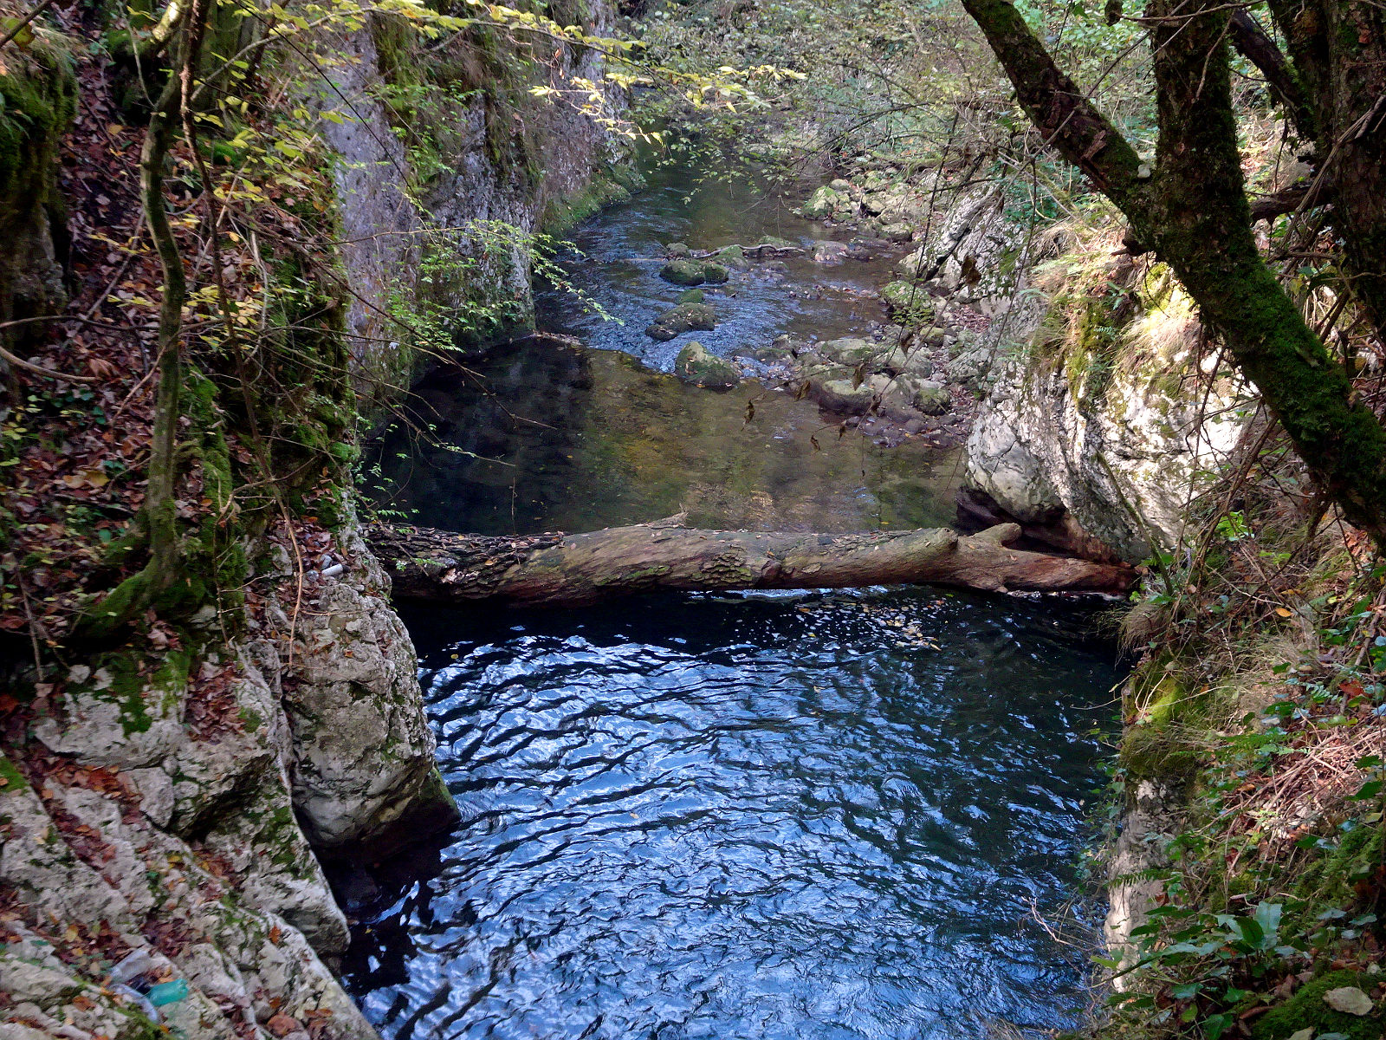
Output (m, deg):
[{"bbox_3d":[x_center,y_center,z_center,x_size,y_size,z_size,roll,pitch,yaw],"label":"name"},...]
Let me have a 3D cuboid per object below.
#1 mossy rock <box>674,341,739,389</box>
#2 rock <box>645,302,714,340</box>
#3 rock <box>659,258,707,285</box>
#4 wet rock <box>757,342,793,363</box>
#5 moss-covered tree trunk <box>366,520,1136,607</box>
[{"bbox_3d":[0.120,-1.287,13.585,0.520,0.340,0.480,0,23,0],"label":"mossy rock"},{"bbox_3d":[-0.089,-1.727,14.361,0.600,0.260,0.500,0,23,0],"label":"rock"},{"bbox_3d":[-0.099,-2.384,15.893,0.470,0.200,0.400,0,23,0],"label":"rock"},{"bbox_3d":[0.683,-1.378,13.689,0.310,0.130,0.270,0,23,0],"label":"wet rock"},{"bbox_3d":[0.326,0.263,9.600,4.650,0.460,0.500,0,23,0],"label":"moss-covered tree trunk"}]

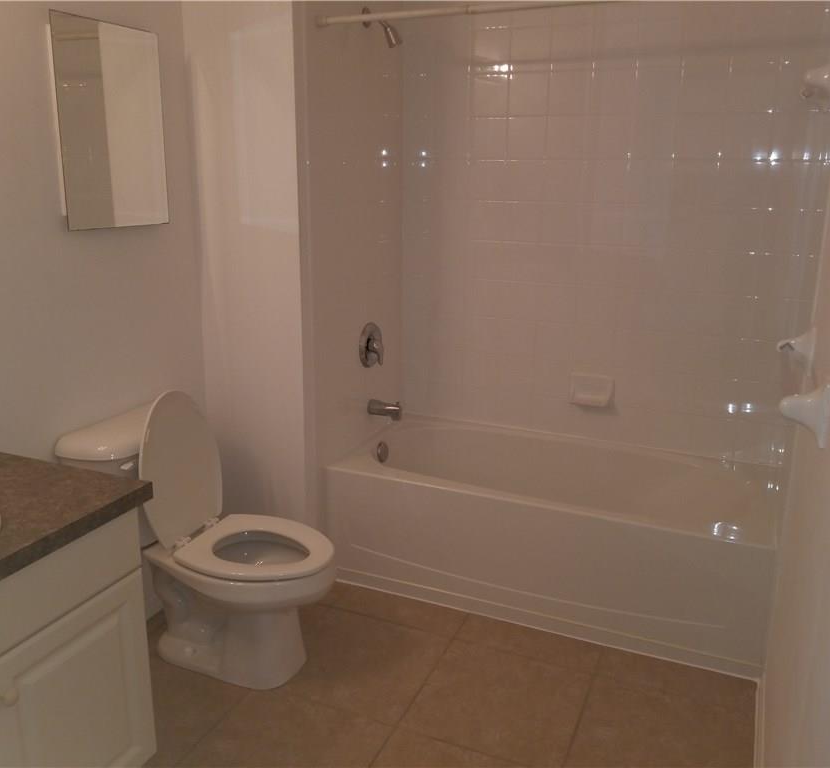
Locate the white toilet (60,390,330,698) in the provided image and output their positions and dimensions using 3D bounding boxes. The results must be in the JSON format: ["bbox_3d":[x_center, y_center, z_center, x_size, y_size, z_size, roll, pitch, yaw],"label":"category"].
[{"bbox_3d":[-0.599,0.446,2.364,0.755,0.840,0.470,7,16,22],"label":"white toilet"}]

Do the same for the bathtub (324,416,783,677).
[{"bbox_3d":[0.507,0.519,2.918,1.520,0.440,0.760,7,16,22],"label":"bathtub"}]

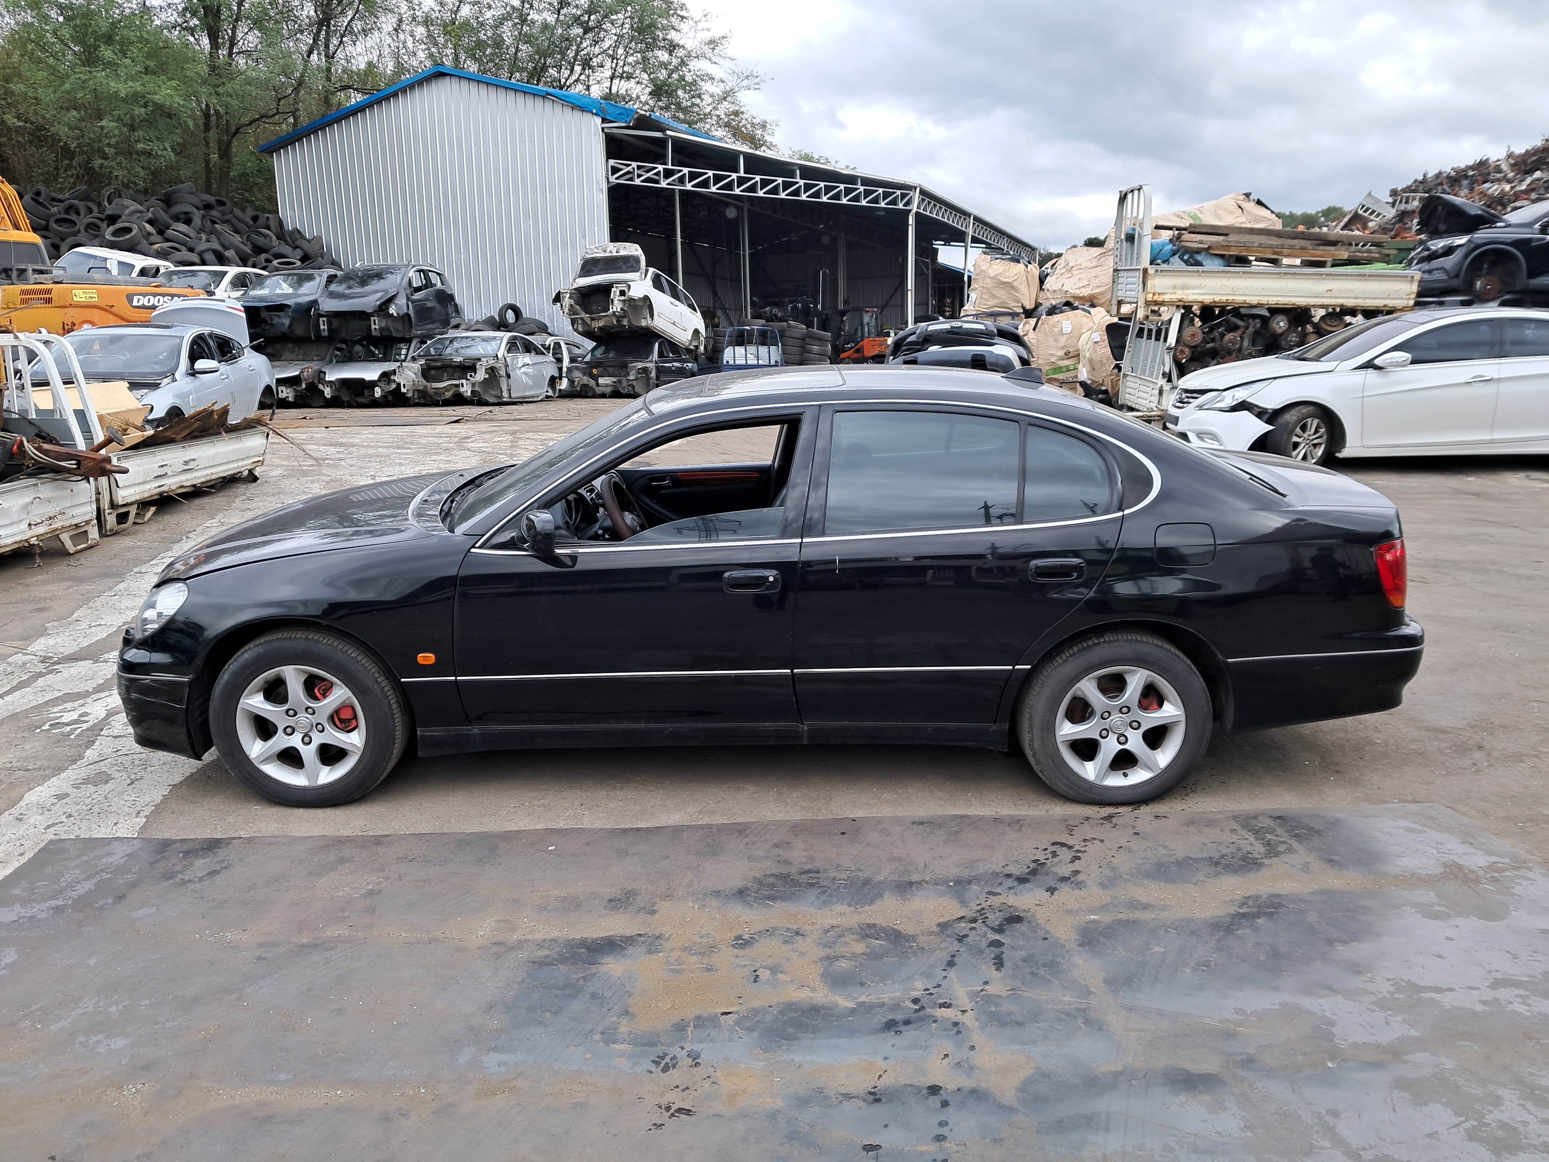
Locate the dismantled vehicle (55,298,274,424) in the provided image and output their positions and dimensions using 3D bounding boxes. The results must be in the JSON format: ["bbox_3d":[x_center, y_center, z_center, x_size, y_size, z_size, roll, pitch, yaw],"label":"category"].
[{"bbox_3d":[-6.951,-2.166,13.294,1.880,1.620,4.800,-2,13,-6],"label":"dismantled vehicle"}]

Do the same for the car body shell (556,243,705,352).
[{"bbox_3d":[-2.675,-5.459,24.049,1.750,1.500,4.300,1,0,15],"label":"car body shell"}]

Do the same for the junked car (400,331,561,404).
[{"bbox_3d":[-5.190,-3.891,21.673,1.820,1.240,4.400,2,13,9],"label":"junked car"}]

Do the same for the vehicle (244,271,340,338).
[{"bbox_3d":[-8.877,-5.315,23.086,1.760,1.300,4.400,0,13,3],"label":"vehicle"}]

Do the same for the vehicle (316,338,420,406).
[{"bbox_3d":[-7.121,-3.999,22.364,1.660,1.180,3.800,1,13,5],"label":"vehicle"}]

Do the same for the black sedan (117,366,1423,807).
[{"bbox_3d":[-0.041,-0.123,4.855,4.810,1.440,1.800,0,13,0],"label":"black sedan"}]

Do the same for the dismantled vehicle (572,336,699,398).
[{"bbox_3d":[-2.623,-4.479,24.311,1.750,1.200,4.250,2,13,10],"label":"dismantled vehicle"}]

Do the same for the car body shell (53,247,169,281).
[{"bbox_3d":[-12.628,-5.423,22.749,1.800,1.500,4.300,5,13,-3],"label":"car body shell"}]

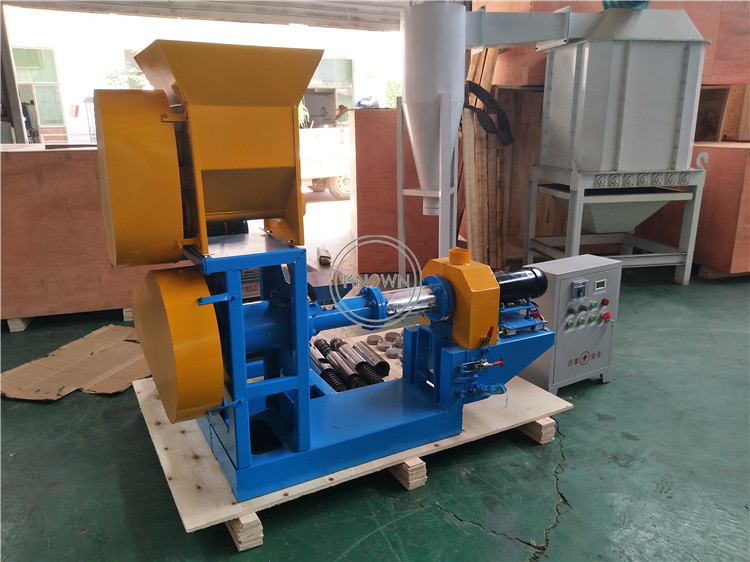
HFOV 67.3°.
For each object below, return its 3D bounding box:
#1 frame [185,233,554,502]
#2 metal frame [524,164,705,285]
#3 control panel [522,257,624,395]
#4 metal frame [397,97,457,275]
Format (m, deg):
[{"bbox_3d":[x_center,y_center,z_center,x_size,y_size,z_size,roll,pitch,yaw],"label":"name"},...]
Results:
[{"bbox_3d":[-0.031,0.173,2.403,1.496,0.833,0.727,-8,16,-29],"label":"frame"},{"bbox_3d":[2.076,-0.522,5.039,1.061,0.952,0.941,-2,14,-7],"label":"metal frame"},{"bbox_3d":[0.949,0.230,2.744,0.489,0.634,0.207,-10,17,-33],"label":"control panel"},{"bbox_3d":[0.477,-0.607,4.341,0.497,1.590,0.395,-5,15,-21],"label":"metal frame"}]

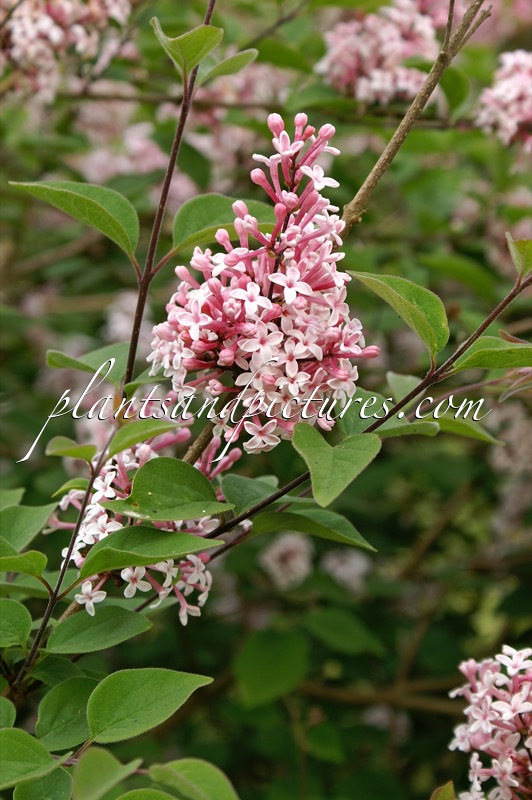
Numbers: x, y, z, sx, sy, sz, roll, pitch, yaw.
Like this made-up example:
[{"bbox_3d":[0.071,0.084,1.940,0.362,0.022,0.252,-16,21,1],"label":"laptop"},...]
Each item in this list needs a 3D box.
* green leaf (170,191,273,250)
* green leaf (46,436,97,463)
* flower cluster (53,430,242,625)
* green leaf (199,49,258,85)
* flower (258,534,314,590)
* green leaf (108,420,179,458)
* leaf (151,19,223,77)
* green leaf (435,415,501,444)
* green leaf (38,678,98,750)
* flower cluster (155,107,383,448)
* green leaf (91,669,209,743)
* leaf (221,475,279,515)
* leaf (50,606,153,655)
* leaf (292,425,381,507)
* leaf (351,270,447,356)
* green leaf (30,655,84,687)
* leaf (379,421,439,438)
[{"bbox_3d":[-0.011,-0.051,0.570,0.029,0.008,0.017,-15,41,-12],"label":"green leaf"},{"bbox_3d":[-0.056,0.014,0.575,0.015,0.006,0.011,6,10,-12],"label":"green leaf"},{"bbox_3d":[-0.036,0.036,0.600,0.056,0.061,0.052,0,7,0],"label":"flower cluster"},{"bbox_3d":[-0.011,-0.100,0.600,0.020,0.004,0.011,-30,11,-12],"label":"green leaf"},{"bbox_3d":[0.012,0.093,1.150,0.032,0.033,0.032,0,7,0],"label":"flower"},{"bbox_3d":[-0.037,0.012,0.600,0.023,0.005,0.013,-25,16,18],"label":"green leaf"},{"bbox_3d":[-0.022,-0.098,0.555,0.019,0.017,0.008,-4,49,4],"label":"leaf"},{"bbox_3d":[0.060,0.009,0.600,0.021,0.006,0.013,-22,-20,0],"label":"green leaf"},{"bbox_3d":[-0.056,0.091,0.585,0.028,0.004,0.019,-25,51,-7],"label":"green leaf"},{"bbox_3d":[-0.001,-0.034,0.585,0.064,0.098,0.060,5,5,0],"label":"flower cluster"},{"bbox_3d":[-0.034,0.086,0.570,0.037,0.005,0.019,-25,51,-4],"label":"green leaf"},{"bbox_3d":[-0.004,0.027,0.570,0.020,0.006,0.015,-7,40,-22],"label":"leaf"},{"bbox_3d":[-0.049,0.067,0.585,0.032,0.004,0.016,-14,41,-10],"label":"leaf"},{"bbox_3d":[0.020,0.019,0.575,0.025,0.007,0.029,3,35,4],"label":"leaf"},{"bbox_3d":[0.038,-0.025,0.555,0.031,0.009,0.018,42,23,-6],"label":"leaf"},{"bbox_3d":[-0.063,0.083,0.610,0.020,0.004,0.013,-3,39,-9],"label":"green leaf"},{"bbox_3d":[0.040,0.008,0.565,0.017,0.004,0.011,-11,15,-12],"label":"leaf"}]

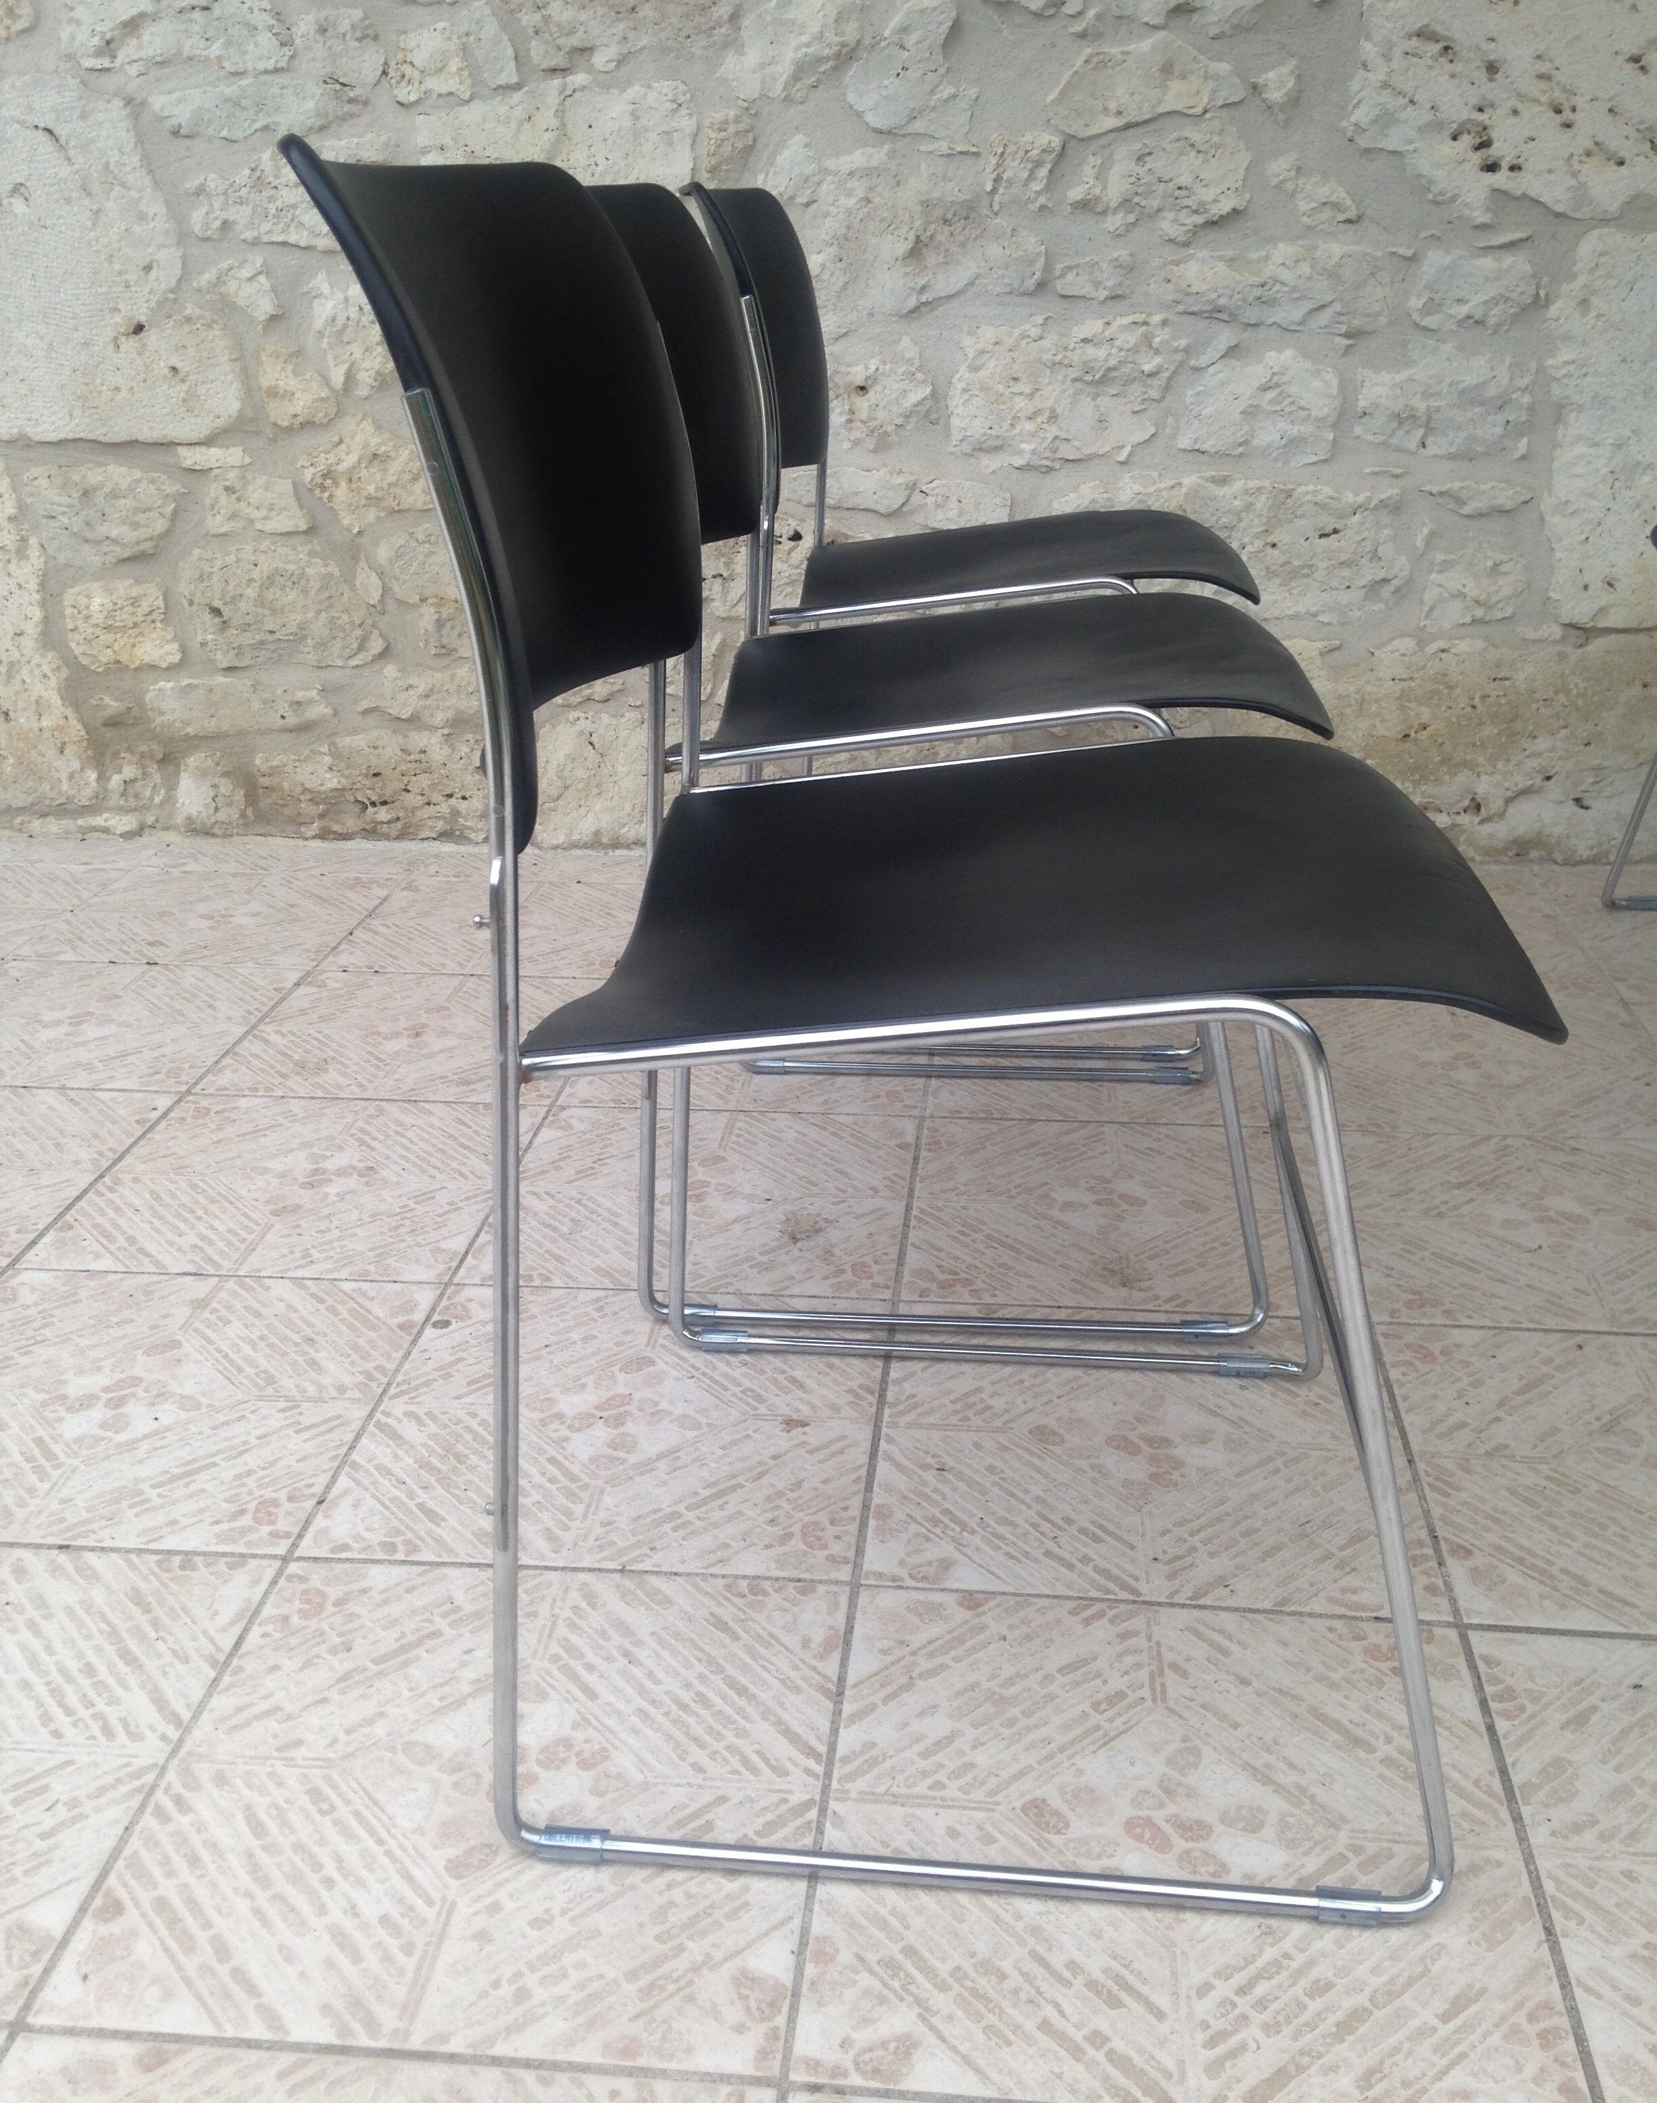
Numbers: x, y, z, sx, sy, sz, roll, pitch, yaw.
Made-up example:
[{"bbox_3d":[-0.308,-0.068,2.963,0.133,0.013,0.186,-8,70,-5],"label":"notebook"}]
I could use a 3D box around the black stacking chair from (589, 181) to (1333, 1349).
[{"bbox_3d":[0.066,-0.243,1.562,0.540,0.752,0.500,2,21,6],"label":"black stacking chair"}]

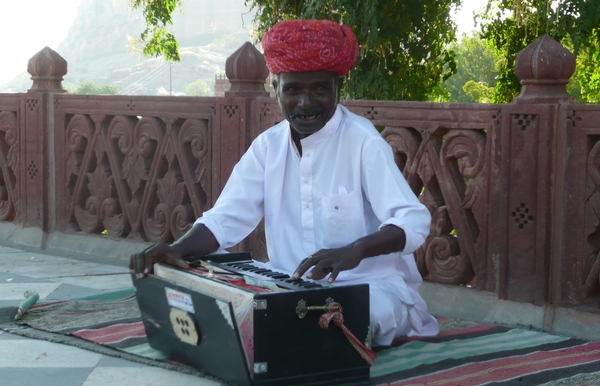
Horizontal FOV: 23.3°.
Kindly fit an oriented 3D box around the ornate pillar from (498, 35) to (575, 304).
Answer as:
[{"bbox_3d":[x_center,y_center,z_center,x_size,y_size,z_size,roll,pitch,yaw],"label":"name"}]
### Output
[{"bbox_3d":[0.665,-0.067,3.980,0.165,0.721,0.168,-5,7,-43],"label":"ornate pillar"}]

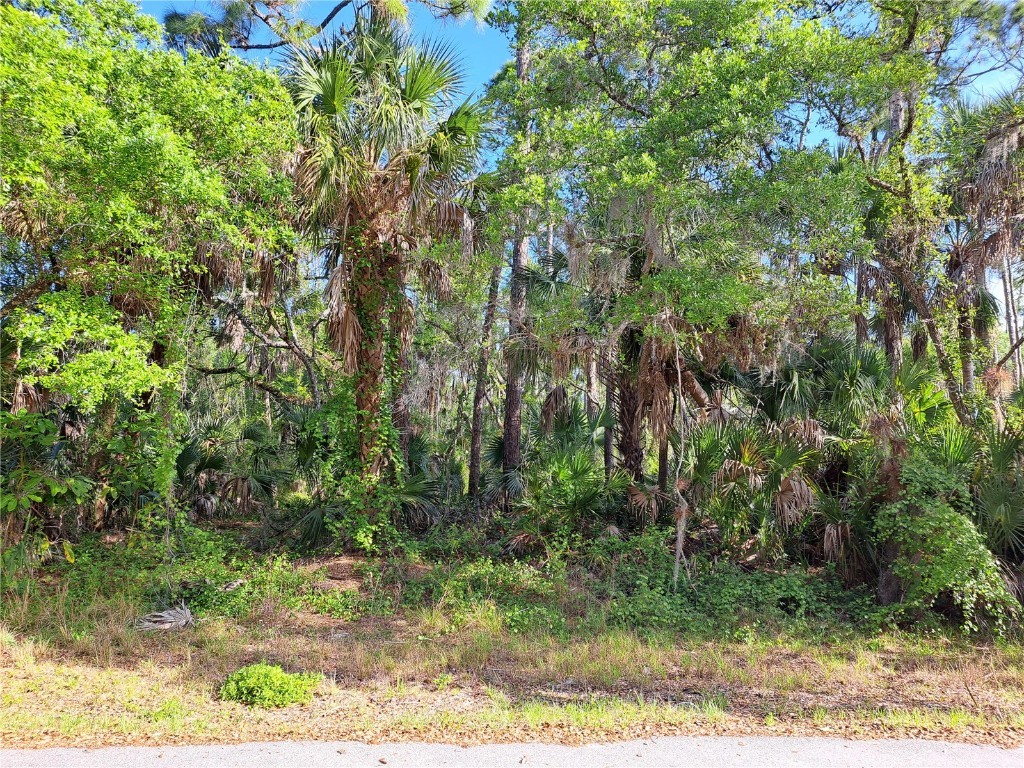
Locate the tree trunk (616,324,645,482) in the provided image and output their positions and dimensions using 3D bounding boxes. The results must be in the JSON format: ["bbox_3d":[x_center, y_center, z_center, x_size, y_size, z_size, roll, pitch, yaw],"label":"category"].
[{"bbox_3d":[1.659,0.286,9.900,0.360,2.250,0.350,-1,-2,0],"label":"tree trunk"}]

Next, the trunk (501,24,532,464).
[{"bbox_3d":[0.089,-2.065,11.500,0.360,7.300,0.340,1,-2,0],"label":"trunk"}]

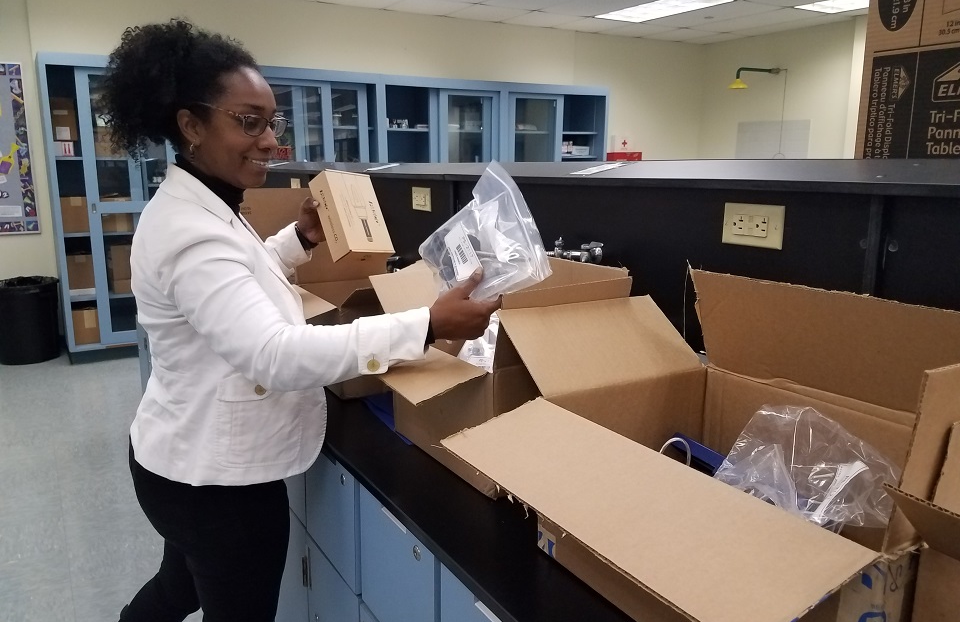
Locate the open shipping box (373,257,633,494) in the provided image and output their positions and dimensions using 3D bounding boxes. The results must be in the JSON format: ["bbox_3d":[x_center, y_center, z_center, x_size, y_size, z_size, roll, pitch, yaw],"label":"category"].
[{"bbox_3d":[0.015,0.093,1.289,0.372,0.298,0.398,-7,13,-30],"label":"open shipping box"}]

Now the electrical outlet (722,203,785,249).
[{"bbox_3d":[0.444,-0.141,1.188,0.014,0.069,0.117,-7,13,-30],"label":"electrical outlet"}]

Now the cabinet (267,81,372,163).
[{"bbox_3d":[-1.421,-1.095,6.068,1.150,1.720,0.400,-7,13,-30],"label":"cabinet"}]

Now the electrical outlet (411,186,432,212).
[{"bbox_3d":[-0.183,-0.344,2.218,0.014,0.070,0.120,-7,13,-30],"label":"electrical outlet"}]

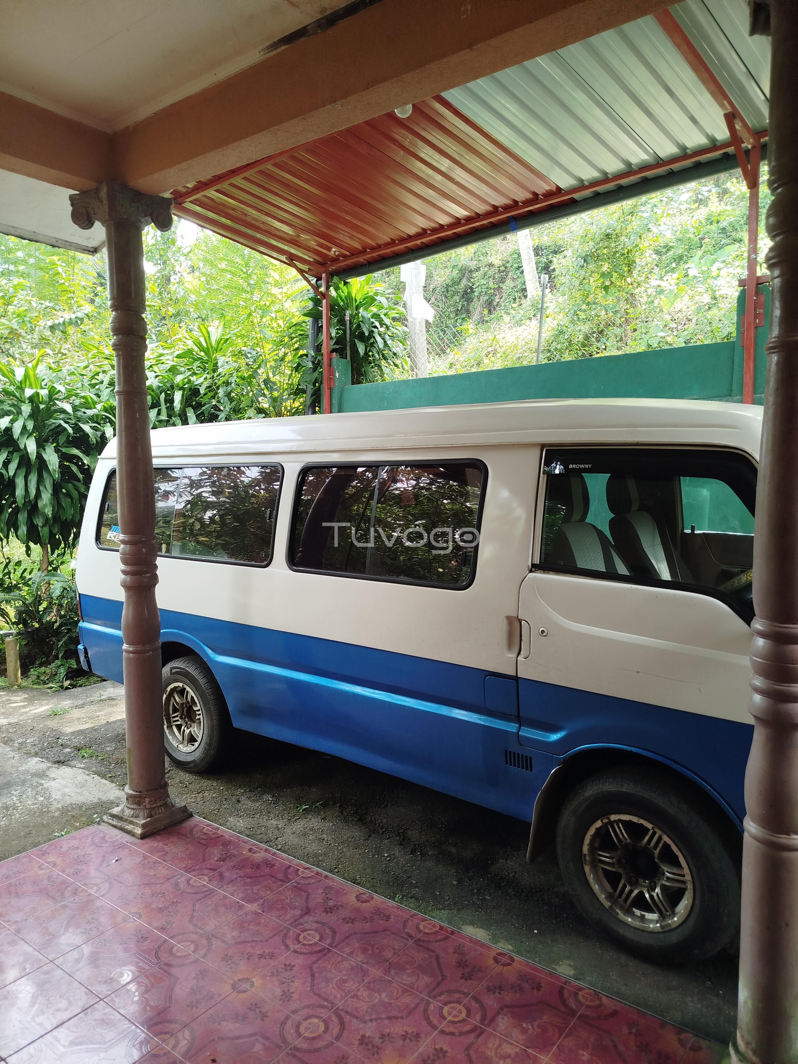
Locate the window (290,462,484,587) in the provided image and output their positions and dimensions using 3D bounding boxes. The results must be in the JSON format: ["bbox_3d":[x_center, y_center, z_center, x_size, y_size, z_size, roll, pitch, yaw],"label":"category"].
[{"bbox_3d":[-0.087,-0.052,3.300,1.050,0.530,0.045,3,-6,38],"label":"window"}]

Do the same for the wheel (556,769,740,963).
[{"bbox_3d":[0.873,1.171,2.614,0.640,0.640,0.200,3,6,41],"label":"wheel"}]

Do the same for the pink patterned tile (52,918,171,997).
[{"bbox_3d":[-0.940,1.428,2.479,0.300,0.010,0.300,3,6,37],"label":"pink patterned tile"}]

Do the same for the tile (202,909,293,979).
[{"bbox_3d":[-0.520,1.418,2.536,0.300,0.010,0.300,3,6,37],"label":"tile"}]

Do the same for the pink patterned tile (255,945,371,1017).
[{"bbox_3d":[-0.281,1.432,2.358,0.300,0.010,0.300,3,6,37],"label":"pink patterned tile"}]

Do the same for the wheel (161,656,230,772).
[{"bbox_3d":[-1.167,1.043,4.228,0.640,0.640,0.200,3,5,38],"label":"wheel"}]

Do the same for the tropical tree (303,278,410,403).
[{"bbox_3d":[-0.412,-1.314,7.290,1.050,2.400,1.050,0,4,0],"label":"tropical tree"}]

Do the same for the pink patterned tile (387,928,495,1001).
[{"bbox_3d":[0.139,1.421,2.412,0.300,0.010,0.300,3,6,37],"label":"pink patterned tile"}]

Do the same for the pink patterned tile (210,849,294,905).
[{"bbox_3d":[-0.580,1.387,2.954,0.300,0.010,0.300,3,5,37],"label":"pink patterned tile"}]

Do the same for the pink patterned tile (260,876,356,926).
[{"bbox_3d":[-0.341,1.399,2.773,0.300,0.010,0.300,3,5,37],"label":"pink patterned tile"}]

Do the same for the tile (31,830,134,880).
[{"bbox_3d":[-1.311,1.377,3.130,0.300,0.010,0.300,3,5,37],"label":"tile"}]

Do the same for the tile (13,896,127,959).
[{"bbox_3d":[-1.180,1.412,2.657,0.300,0.010,0.300,3,5,37],"label":"tile"}]

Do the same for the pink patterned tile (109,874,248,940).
[{"bbox_3d":[-0.759,1.406,2.717,0.300,0.010,0.300,3,6,37],"label":"pink patterned tile"}]

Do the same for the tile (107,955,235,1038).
[{"bbox_3d":[-0.702,1.440,2.298,0.300,0.010,0.300,3,6,37],"label":"tile"}]

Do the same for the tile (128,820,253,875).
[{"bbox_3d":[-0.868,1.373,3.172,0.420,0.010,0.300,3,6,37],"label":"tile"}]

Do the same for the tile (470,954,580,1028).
[{"bbox_3d":[0.397,1.436,2.261,0.300,0.010,0.300,3,6,37],"label":"tile"}]

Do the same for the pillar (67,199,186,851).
[{"bbox_3d":[-1.198,-0.060,3.348,0.315,2.820,0.315,3,6,37],"label":"pillar"}]

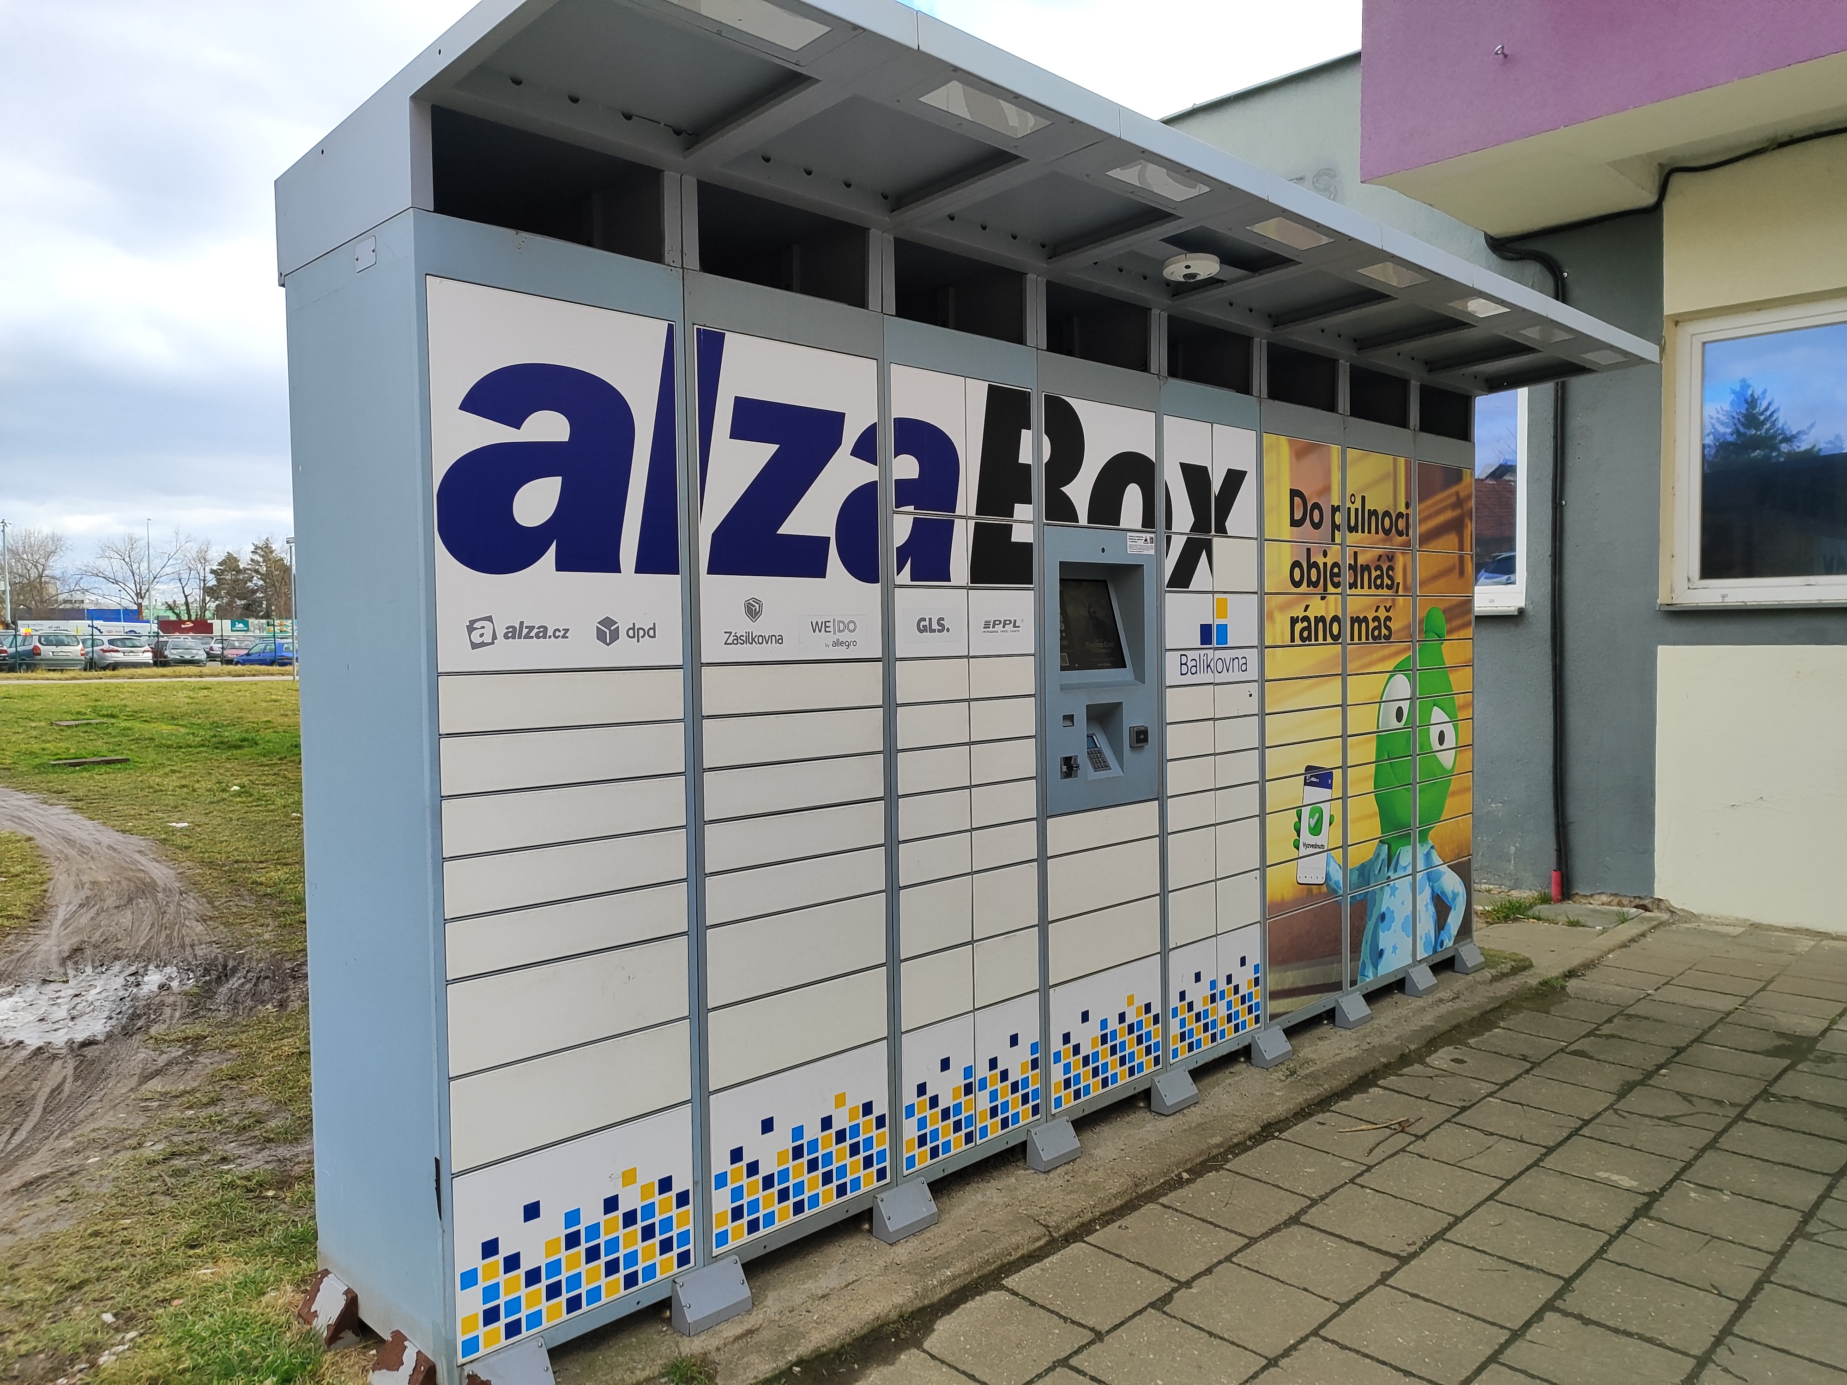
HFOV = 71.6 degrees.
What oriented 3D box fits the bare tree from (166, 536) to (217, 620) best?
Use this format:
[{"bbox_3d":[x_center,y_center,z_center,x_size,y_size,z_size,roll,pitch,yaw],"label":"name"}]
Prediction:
[{"bbox_3d":[-58.327,-7.685,102.000,3.800,9.559,3.800,-2,3,-30],"label":"bare tree"}]

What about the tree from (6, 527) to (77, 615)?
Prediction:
[{"bbox_3d":[-70.509,-7.948,102.000,5.000,10.410,5.000,-3,3,-35],"label":"tree"}]

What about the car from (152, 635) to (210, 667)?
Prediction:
[{"bbox_3d":[-34.400,-1.848,59.000,1.690,1.430,4.000,-3,4,-43],"label":"car"}]

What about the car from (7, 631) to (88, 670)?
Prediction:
[{"bbox_3d":[-34.100,-1.491,49.200,4.320,1.660,1.760,1,3,33],"label":"car"}]

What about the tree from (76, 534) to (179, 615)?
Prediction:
[{"bbox_3d":[-60.788,-7.437,98.000,7.000,9.518,7.000,-2,3,-32],"label":"tree"}]

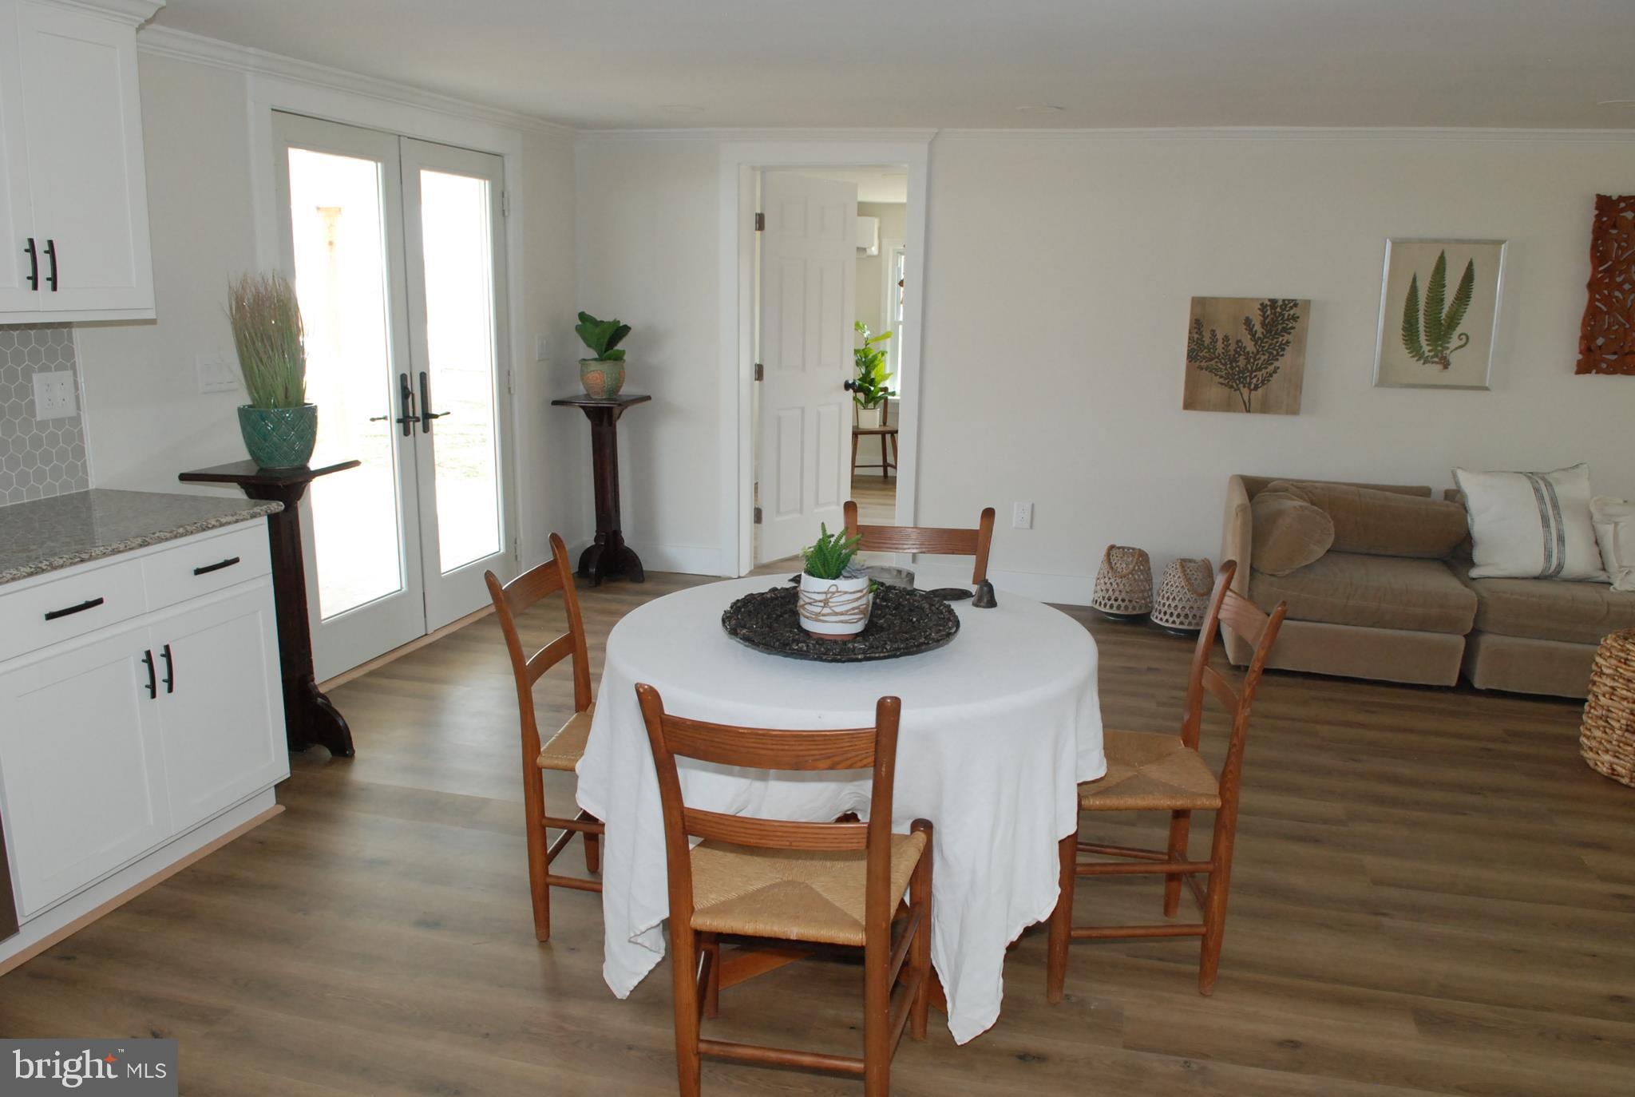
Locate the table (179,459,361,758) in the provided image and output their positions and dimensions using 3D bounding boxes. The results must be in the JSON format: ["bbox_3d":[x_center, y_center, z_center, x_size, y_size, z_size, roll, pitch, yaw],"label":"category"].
[{"bbox_3d":[-1.681,0.206,3.607,0.370,0.930,0.390,3,13,10],"label":"table"}]

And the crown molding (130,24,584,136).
[{"bbox_3d":[-1.579,-1.730,4.355,0.060,0.080,2.760,5,14,16],"label":"crown molding"}]

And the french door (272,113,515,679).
[{"bbox_3d":[-1.694,-0.640,4.756,0.060,2.050,1.440,5,13,15],"label":"french door"}]

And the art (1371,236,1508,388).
[{"bbox_3d":[2.617,-0.981,4.780,0.460,0.625,0.028,5,14,16],"label":"art"}]

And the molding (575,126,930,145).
[{"bbox_3d":[-0.334,-1.970,5.450,1.838,0.075,0.065,4,13,13],"label":"molding"}]

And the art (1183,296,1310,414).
[{"bbox_3d":[1.896,-0.851,5.030,0.500,0.505,0.035,5,14,16],"label":"art"}]

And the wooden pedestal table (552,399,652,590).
[{"bbox_3d":[-1.080,-0.294,5.855,0.370,0.930,0.390,4,13,14],"label":"wooden pedestal table"}]

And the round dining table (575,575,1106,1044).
[{"bbox_3d":[0.090,0.510,2.671,1.130,0.710,1.120,5,14,16],"label":"round dining table"}]

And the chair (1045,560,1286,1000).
[{"bbox_3d":[0.741,0.502,2.586,0.450,0.890,0.460,2,13,2],"label":"chair"}]

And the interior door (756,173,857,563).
[{"bbox_3d":[-0.053,-0.958,6.316,0.040,2.035,0.790,12,17,39],"label":"interior door"}]

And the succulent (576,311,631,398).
[{"bbox_3d":[-1.096,-0.975,5.755,0.265,0.420,0.250,4,13,14],"label":"succulent"}]

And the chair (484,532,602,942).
[{"bbox_3d":[-0.478,0.457,2.712,0.490,0.885,0.460,3,13,9],"label":"chair"}]

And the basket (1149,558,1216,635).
[{"bbox_3d":[1.648,0.222,5.102,0.285,0.325,0.285,1,13,0],"label":"basket"}]

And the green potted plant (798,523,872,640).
[{"bbox_3d":[0.044,0.074,2.468,0.155,0.240,0.155,4,13,10],"label":"green potted plant"}]

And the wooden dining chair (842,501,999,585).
[{"bbox_3d":[0.238,0.356,3.174,0.470,0.890,0.450,4,13,11],"label":"wooden dining chair"}]

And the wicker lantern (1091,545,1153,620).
[{"bbox_3d":[1.429,0.166,5.285,0.280,0.335,0.280,6,14,22],"label":"wicker lantern"}]

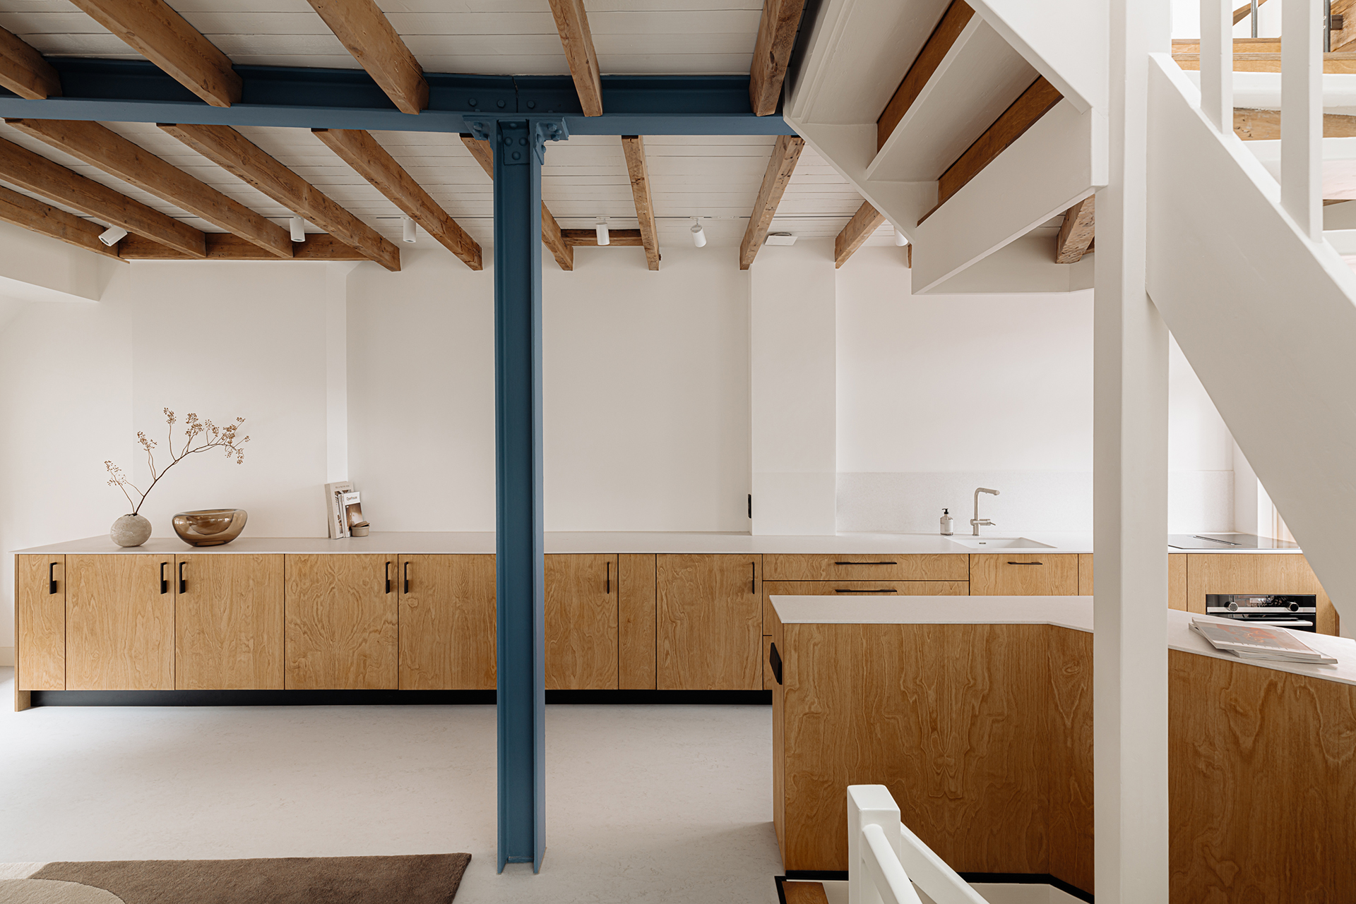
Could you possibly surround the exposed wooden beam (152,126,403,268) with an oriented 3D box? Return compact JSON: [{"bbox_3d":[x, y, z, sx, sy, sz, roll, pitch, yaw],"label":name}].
[{"bbox_3d":[-1.898,-1.293,3.330,0.065,0.153,1.980,0,0,0],"label":"exposed wooden beam"}]

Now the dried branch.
[{"bbox_3d":[-2.915,0.072,3.751,0.810,0.655,0.300,0,1,0],"label":"dried branch"}]

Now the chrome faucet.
[{"bbox_3d":[1.983,0.390,4.090,0.145,0.310,0.240,0,0,-9],"label":"chrome faucet"}]

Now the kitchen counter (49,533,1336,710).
[{"bbox_3d":[-0.010,0.988,3.931,7.300,0.880,0.780,0,1,0],"label":"kitchen counter"}]

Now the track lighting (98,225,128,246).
[{"bbox_3d":[-3.279,-1.258,3.720,0.068,0.120,0.068,0,-38,44],"label":"track lighting"}]

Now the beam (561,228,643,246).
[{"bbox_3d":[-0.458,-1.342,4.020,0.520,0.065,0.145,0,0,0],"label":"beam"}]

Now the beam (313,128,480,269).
[{"bbox_3d":[-1.355,-1.300,3.361,0.065,0.153,1.950,0,1,0],"label":"beam"}]

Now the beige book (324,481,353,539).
[{"bbox_3d":[-2.170,0.374,4.135,0.037,0.345,0.280,-7,0,0],"label":"beige book"}]

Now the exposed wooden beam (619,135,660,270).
[{"bbox_3d":[-0.171,-1.300,3.361,0.065,0.153,1.950,0,1,0],"label":"exposed wooden beam"}]

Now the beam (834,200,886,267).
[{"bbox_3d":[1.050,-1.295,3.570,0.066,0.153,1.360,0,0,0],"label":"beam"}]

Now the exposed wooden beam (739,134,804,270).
[{"bbox_3d":[0.457,-1.300,3.361,0.065,0.153,1.950,0,1,0],"label":"exposed wooden beam"}]

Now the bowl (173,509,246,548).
[{"bbox_3d":[-2.752,0.449,3.780,0.360,0.195,0.360,0,0,0],"label":"bowl"}]

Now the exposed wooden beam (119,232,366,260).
[{"bbox_3d":[-2.725,-1.301,4.034,1.570,0.155,0.065,0,1,0],"label":"exposed wooden beam"}]

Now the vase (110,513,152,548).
[{"bbox_3d":[-3.190,0.455,3.750,0.185,0.190,0.185,0,1,0],"label":"vase"}]

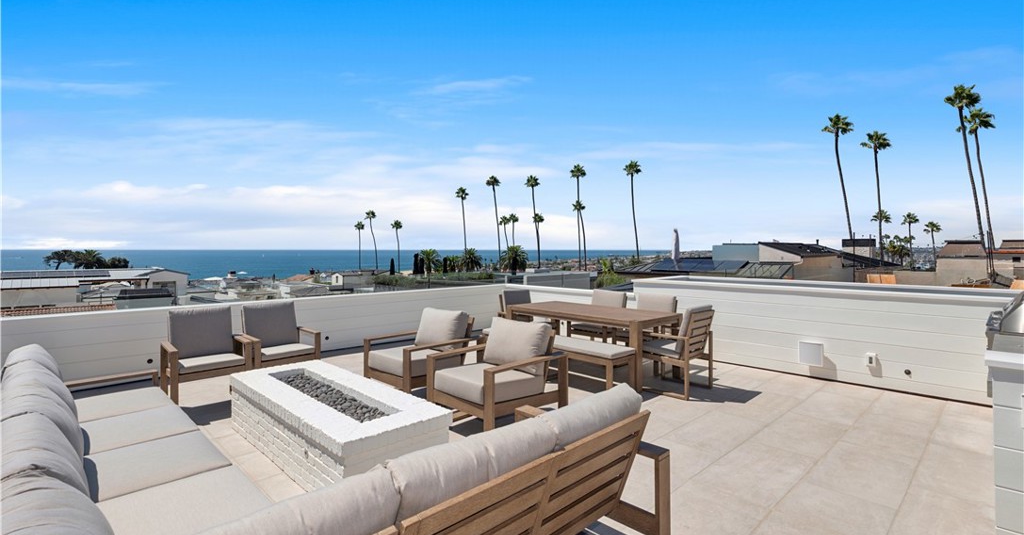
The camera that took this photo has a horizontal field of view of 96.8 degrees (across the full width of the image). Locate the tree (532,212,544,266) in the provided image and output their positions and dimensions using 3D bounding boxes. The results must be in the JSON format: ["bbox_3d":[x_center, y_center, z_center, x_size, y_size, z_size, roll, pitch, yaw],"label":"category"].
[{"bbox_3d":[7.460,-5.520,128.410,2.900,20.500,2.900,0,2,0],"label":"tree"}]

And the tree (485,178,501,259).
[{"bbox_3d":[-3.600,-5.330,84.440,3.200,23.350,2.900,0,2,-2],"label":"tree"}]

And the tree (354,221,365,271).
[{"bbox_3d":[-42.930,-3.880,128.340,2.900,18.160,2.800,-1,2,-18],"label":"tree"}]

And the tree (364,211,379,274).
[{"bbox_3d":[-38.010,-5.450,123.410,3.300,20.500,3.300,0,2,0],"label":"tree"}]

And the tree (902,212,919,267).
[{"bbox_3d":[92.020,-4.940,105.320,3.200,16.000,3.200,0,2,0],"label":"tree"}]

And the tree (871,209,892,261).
[{"bbox_3d":[65.010,-1.860,80.310,3.000,16.710,2.900,2,3,39],"label":"tree"}]

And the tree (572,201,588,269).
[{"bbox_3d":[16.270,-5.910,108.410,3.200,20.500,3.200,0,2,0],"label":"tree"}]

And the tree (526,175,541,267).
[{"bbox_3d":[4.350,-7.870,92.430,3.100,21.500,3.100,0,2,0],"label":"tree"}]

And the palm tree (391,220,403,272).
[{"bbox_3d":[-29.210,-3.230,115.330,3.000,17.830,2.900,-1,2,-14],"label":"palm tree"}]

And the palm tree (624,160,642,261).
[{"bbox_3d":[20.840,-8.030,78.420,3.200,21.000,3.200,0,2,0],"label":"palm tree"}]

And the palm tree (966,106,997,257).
[{"bbox_3d":[50.590,-5.660,49.440,2.900,23.610,3.300,-2,3,-44],"label":"palm tree"}]

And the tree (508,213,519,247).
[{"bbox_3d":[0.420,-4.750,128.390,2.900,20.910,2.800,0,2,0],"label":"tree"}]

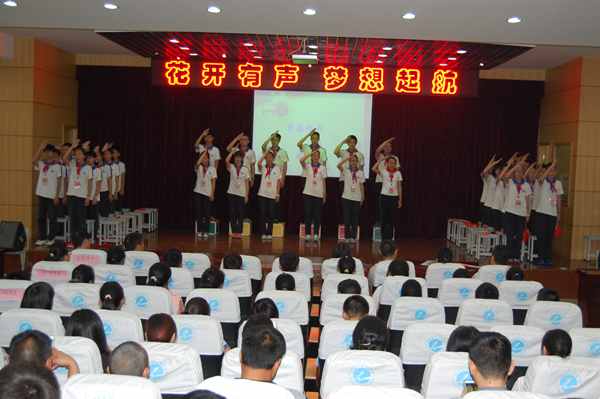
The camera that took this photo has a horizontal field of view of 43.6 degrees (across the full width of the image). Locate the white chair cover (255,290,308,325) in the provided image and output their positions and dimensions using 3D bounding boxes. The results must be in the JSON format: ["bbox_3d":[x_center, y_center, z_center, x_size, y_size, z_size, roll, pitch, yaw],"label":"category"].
[{"bbox_3d":[-0.152,0.886,6.150,0.430,0.275,0.150,2,3,2],"label":"white chair cover"}]

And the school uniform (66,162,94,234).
[{"bbox_3d":[-3.420,0.031,11.624,0.410,1.252,0.270,2,3,2],"label":"school uniform"}]

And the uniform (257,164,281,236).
[{"bbox_3d":[-0.542,0.017,12.900,0.390,1.230,0.270,2,3,1],"label":"uniform"}]

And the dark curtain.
[{"bbox_3d":[0.181,-0.883,14.300,8.850,3.030,0.200,2,3,1],"label":"dark curtain"}]

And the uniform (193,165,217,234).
[{"bbox_3d":[-1.631,0.000,12.800,0.390,1.200,0.270,2,3,1],"label":"uniform"}]

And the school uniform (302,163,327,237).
[{"bbox_3d":[0.252,0.000,13.000,0.390,1.260,0.270,2,3,1],"label":"school uniform"}]

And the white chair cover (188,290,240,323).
[{"bbox_3d":[-0.712,0.873,6.170,0.430,0.275,0.150,2,3,2],"label":"white chair cover"}]

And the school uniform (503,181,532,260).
[{"bbox_3d":[3.395,0.312,11.699,0.430,1.260,0.270,2,3,2],"label":"school uniform"}]

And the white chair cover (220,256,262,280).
[{"bbox_3d":[-0.636,0.739,8.149,0.430,0.275,0.150,2,3,2],"label":"white chair cover"}]

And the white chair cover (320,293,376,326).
[{"bbox_3d":[0.403,0.909,6.220,0.450,0.280,0.150,2,3,1],"label":"white chair cover"}]

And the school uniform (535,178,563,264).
[{"bbox_3d":[3.828,0.339,11.545,0.430,1.305,0.270,2,3,2],"label":"school uniform"}]

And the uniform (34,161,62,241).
[{"bbox_3d":[-3.859,0.015,11.500,0.400,1.230,0.270,2,3,1],"label":"uniform"}]

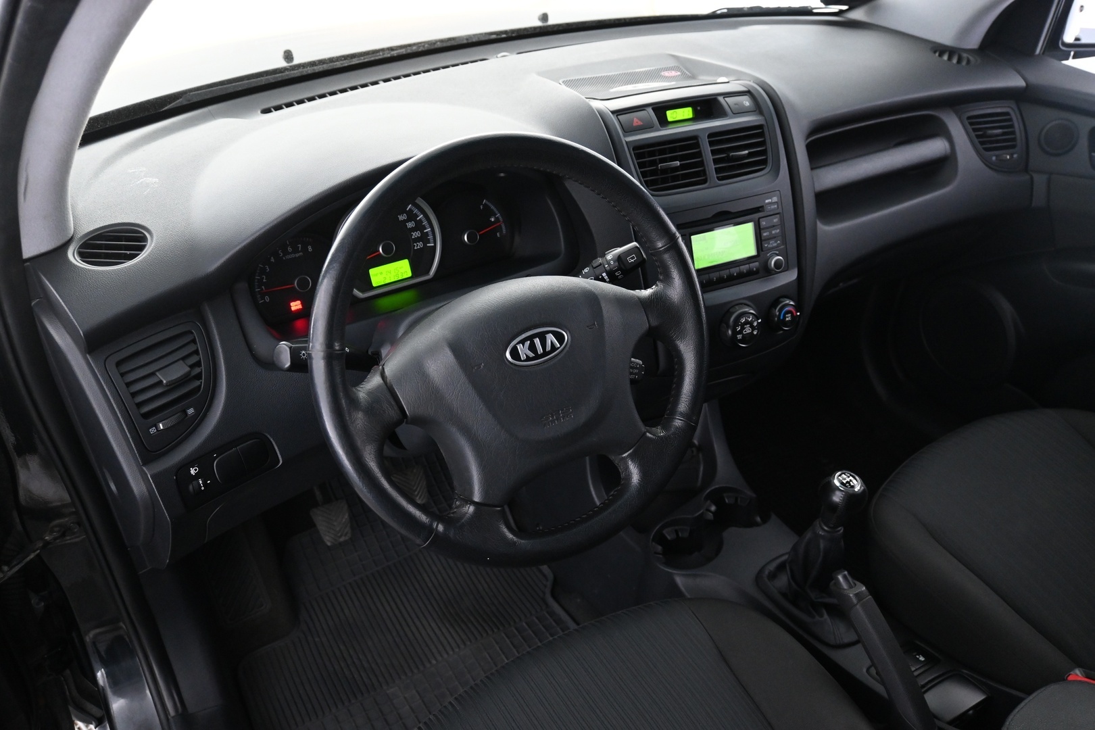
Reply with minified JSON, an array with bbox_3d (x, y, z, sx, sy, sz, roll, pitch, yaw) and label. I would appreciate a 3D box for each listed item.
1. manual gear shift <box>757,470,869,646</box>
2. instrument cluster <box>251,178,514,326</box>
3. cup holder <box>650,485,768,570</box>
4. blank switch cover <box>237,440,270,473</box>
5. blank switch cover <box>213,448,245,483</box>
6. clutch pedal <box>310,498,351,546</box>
[{"bbox_3d":[0.337,0.213,1.091,0.095,0.222,0.150,-19,34,-24],"label":"manual gear shift"},{"bbox_3d":[-0.181,-0.141,1.023,0.318,0.126,0.060,-19,12,-24],"label":"instrument cluster"},{"bbox_3d":[0.238,0.260,1.300,0.172,0.070,0.108,-19,34,-24],"label":"cup holder"},{"bbox_3d":[-0.312,0.093,0.940,0.030,0.029,0.012,-28,16,-35],"label":"blank switch cover"},{"bbox_3d":[-0.334,0.105,0.922,0.030,0.029,0.012,-28,16,-35],"label":"blank switch cover"},{"bbox_3d":[-0.326,0.238,1.335,0.058,0.055,0.025,-19,-4,-24],"label":"clutch pedal"}]

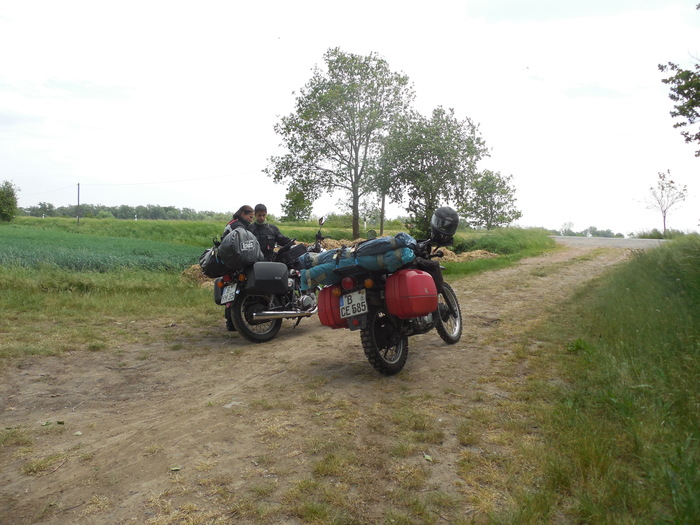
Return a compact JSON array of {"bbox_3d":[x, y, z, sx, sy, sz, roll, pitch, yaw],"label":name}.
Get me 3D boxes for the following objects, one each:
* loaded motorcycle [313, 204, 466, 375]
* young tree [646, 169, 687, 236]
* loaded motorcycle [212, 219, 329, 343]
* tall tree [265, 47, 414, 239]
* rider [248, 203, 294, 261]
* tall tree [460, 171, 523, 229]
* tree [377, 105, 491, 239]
[{"bbox_3d":[0.543,0.229,5.110,1.060,1.460,2.200,5,6,34],"label":"loaded motorcycle"},{"bbox_3d":[21.288,-3.968,34.000,2.690,4.710,2.560,1,5,0],"label":"young tree"},{"bbox_3d":[-0.710,0.155,6.080,0.920,1.380,2.220,5,7,39],"label":"loaded motorcycle"},{"bbox_3d":[-0.665,-7.565,32.000,9.500,12.220,9.020,1,5,0],"label":"tall tree"},{"bbox_3d":[-1.079,0.040,6.825,0.580,1.650,0.420,0,5,-13],"label":"rider"},{"bbox_3d":[10.637,-4.586,38.000,4.660,4.660,4.430,1,5,0],"label":"tall tree"},{"bbox_3d":[5.516,-5.908,33.000,7.050,8.550,6.700,1,5,0],"label":"tree"}]

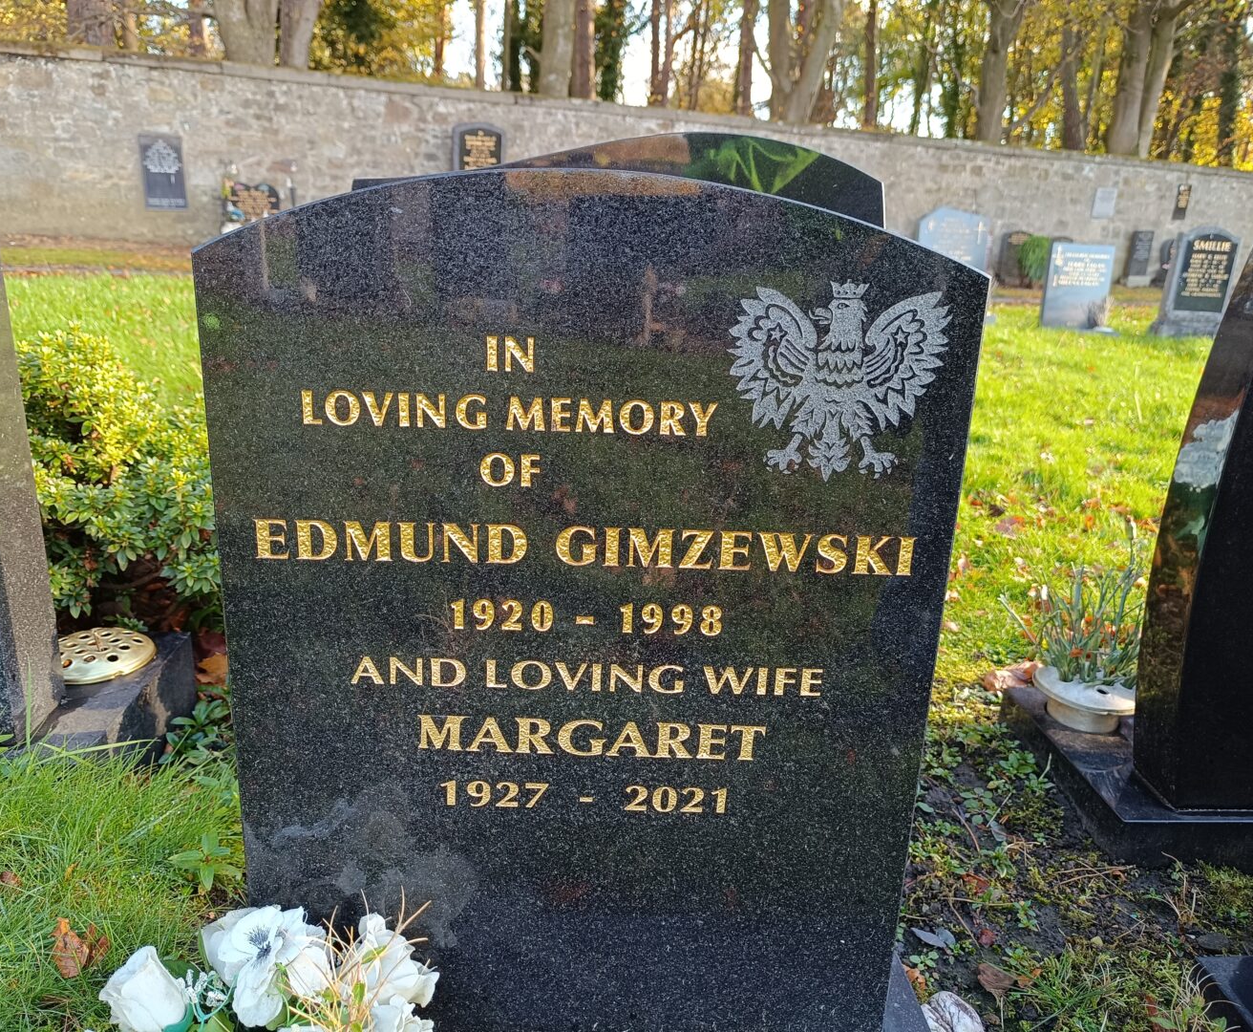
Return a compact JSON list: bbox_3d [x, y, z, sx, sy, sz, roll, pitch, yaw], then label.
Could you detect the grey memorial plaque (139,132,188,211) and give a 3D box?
[{"bbox_3d":[-5.669,-4.198,11.661,0.470,0.910,0.060,-3,18,-18],"label":"grey memorial plaque"}]

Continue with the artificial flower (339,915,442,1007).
[{"bbox_3d":[-0.183,0.344,0.739,0.074,0.057,0.057,1,16,-5],"label":"artificial flower"}]

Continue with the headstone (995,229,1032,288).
[{"bbox_3d":[6.234,-4.107,15.284,0.540,0.910,0.120,-3,18,-18],"label":"headstone"}]

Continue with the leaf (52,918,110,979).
[{"bbox_3d":[-0.550,0.436,0.960,0.058,0.028,0.060,-8,20,-32],"label":"leaf"}]

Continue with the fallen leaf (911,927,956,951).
[{"bbox_3d":[0.315,0.433,0.978,0.046,0.014,0.032,-4,17,-19],"label":"fallen leaf"}]

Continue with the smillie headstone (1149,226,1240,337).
[{"bbox_3d":[5.414,-2.219,9.075,0.680,1.010,0.230,2,17,-2],"label":"smillie headstone"}]

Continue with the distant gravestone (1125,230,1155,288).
[{"bbox_3d":[7.856,-3.932,14.601,0.410,0.840,0.110,-3,17,-16],"label":"distant gravestone"}]

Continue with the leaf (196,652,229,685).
[{"bbox_3d":[-0.668,0.248,1.547,0.060,0.030,0.060,-5,18,-24],"label":"leaf"}]

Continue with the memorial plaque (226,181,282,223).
[{"bbox_3d":[-4.201,-3.520,10.792,0.530,0.520,0.080,-3,17,-16],"label":"memorial plaque"}]

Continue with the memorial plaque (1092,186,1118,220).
[{"bbox_3d":[7.712,-5.048,15.397,0.390,0.490,0.050,-3,18,-18],"label":"memorial plaque"}]

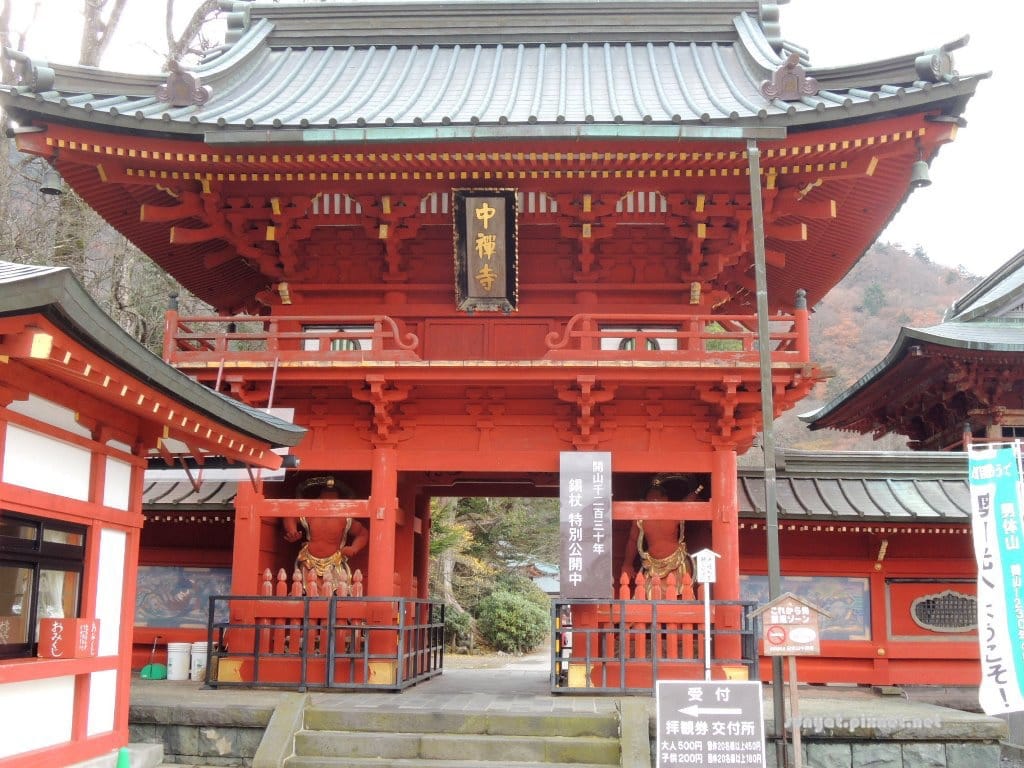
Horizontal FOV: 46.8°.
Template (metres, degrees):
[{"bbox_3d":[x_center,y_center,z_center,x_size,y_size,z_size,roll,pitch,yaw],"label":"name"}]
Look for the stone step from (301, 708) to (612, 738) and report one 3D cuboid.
[{"bbox_3d":[-0.478,3.237,11.332,3.039,0.196,0.374,-1,-11,7],"label":"stone step"}]

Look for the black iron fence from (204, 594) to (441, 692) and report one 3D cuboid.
[{"bbox_3d":[-2.271,3.364,15.559,2.340,1.058,4.095,0,-11,3],"label":"black iron fence"}]

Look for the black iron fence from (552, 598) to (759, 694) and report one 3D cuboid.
[{"bbox_3d":[1.752,3.400,15.449,2.376,1.058,3.870,0,-11,3],"label":"black iron fence"}]

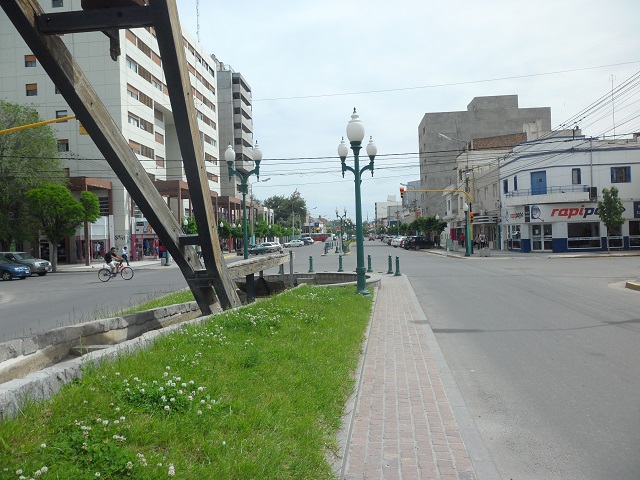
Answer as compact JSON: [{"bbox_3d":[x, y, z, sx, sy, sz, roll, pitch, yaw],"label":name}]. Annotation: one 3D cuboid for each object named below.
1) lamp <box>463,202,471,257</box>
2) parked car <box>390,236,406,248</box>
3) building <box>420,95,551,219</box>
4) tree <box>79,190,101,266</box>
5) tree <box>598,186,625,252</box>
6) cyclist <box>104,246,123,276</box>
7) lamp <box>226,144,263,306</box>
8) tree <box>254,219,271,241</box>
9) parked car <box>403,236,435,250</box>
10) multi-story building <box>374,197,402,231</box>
[{"bbox_3d":[11.324,-0.814,38.528,0.420,4.120,0.420,-2,0,5],"label":"lamp"},{"bbox_3d":[11.776,0.349,68.996,4.250,1.500,1.750,-2,0,-41],"label":"parked car"},{"bbox_3d":[32.676,-13.480,100.882,23.150,27.840,11.950,-2,0,5],"label":"building"},{"bbox_3d":[-19.221,-0.964,41.150,2.140,6.230,2.140,-2,0,5],"label":"tree"},{"bbox_3d":[21.116,-1.470,36.269,1.890,4.850,1.890,-2,0,5],"label":"tree"},{"bbox_3d":[-9.775,1.122,23.796,1.020,1.560,0.520,-2,0,-37],"label":"cyclist"},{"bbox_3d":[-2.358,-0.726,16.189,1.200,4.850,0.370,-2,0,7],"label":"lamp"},{"bbox_3d":[-8.943,-0.790,77.413,2.480,5.090,2.480,-2,0,5],"label":"tree"},{"bbox_3d":[11.626,0.391,57.996,4.150,1.530,1.750,-2,0,-40],"label":"parked car"},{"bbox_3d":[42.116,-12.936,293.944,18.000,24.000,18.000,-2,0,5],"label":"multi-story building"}]

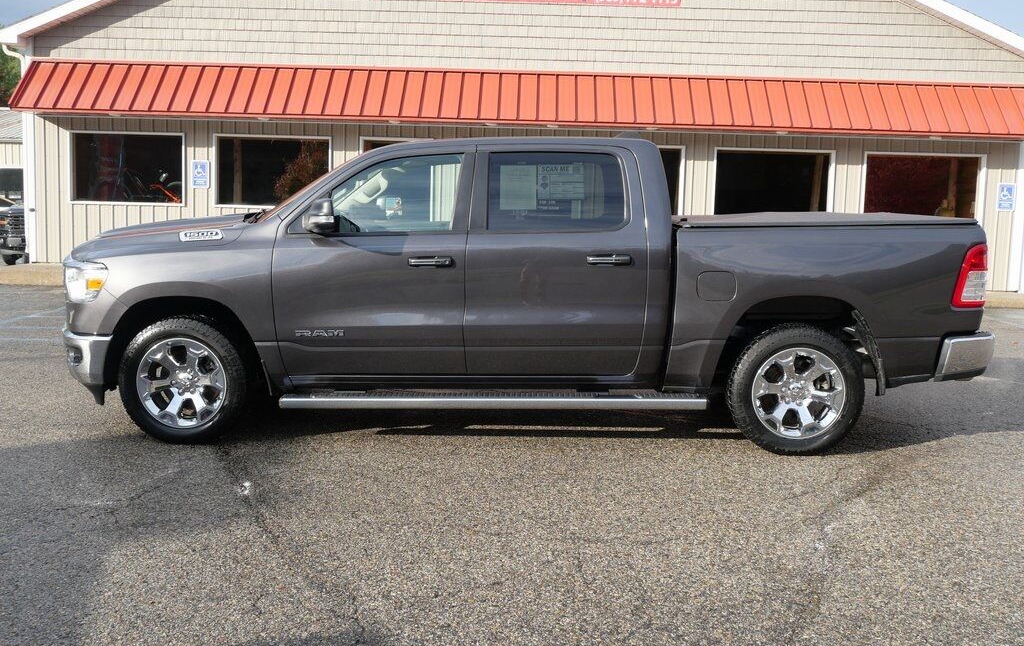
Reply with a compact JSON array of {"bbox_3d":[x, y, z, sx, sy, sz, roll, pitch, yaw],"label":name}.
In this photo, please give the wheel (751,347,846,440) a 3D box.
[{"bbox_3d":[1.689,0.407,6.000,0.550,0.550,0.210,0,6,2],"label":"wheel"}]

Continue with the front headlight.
[{"bbox_3d":[-2.586,-0.259,6.180,0.370,0.240,0.340,0,6,2],"label":"front headlight"}]

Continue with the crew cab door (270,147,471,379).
[{"bbox_3d":[-0.819,-0.373,6.016,1.186,1.352,0.260,0,6,2],"label":"crew cab door"}]

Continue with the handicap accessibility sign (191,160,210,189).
[{"bbox_3d":[-5.229,-2.494,16.900,0.305,0.460,0.015,2,6,2],"label":"handicap accessibility sign"}]

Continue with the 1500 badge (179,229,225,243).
[{"bbox_3d":[-1.871,-0.524,6.057,0.272,0.068,0.020,0,-14,2],"label":"1500 badge"}]

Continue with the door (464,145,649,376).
[{"bbox_3d":[0.256,-0.377,5.978,1.084,1.359,0.260,0,6,2],"label":"door"}]

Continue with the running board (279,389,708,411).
[{"bbox_3d":[-0.115,0.458,6.008,2.522,0.088,0.180,0,6,2],"label":"running board"}]

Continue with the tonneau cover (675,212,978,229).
[{"bbox_3d":[1.871,-0.692,6.754,1.760,0.085,1.680,0,6,2],"label":"tonneau cover"}]

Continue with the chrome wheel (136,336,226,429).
[{"bbox_3d":[-1.981,0.352,6.122,0.550,0.550,0.210,0,6,2],"label":"chrome wheel"}]

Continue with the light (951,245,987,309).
[{"bbox_3d":[2.659,-0.279,5.874,0.226,0.378,0.200,0,6,2],"label":"light"}]

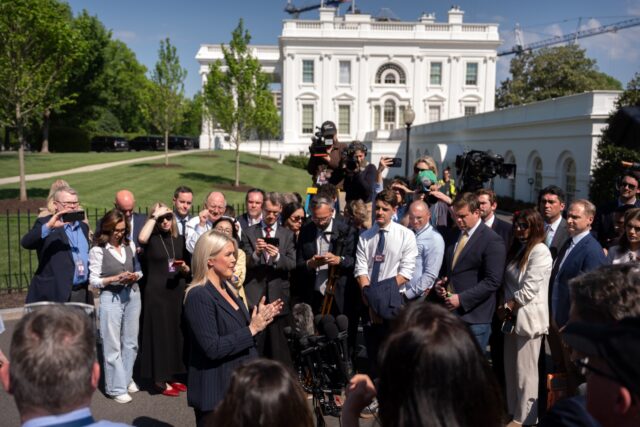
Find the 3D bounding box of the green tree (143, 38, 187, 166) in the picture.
[{"bbox_3d":[-9.943,-7.120,36.500,3.000,8.300,3.000,0,6,0],"label":"green tree"}]

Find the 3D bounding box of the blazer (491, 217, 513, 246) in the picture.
[{"bbox_3d":[1.445,0.409,4.850,0.490,0.780,0.300,5,8,33],"label":"blazer"}]

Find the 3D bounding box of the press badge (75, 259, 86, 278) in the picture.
[{"bbox_3d":[-2.035,0.460,4.836,0.080,0.160,0.020,-5,8,-38],"label":"press badge"}]

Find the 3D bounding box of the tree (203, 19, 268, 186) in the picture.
[{"bbox_3d":[-3.179,-4.192,21.665,2.500,6.300,2.500,0,7,0],"label":"tree"}]

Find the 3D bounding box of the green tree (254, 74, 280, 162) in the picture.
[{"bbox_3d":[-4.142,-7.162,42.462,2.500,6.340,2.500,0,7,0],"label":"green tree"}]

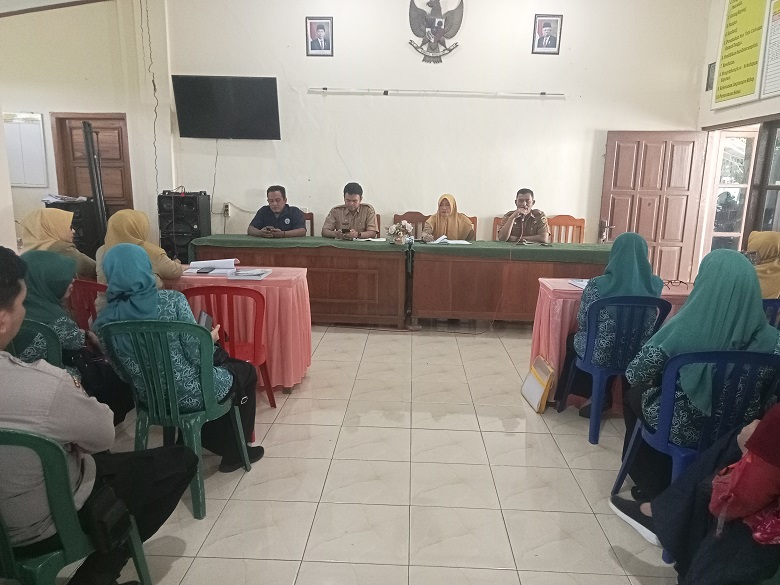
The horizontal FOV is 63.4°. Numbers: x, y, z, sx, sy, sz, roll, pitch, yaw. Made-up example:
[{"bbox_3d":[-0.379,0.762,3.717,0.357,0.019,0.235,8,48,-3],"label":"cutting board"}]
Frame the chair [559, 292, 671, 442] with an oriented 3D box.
[{"bbox_3d":[1.260,0.387,3.628,0.470,0.835,0.540,1,10,-2],"label":"chair"}]

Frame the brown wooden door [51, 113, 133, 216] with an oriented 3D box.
[{"bbox_3d":[-3.544,-1.065,7.573,0.880,2.090,0.120,2,10,2],"label":"brown wooden door"}]

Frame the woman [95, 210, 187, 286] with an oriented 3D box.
[{"bbox_3d":[-1.489,0.104,3.857,0.540,1.200,0.720,6,11,24],"label":"woman"}]

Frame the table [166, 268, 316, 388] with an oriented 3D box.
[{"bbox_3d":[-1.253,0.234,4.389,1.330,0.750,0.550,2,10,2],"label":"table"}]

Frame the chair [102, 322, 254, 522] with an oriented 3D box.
[{"bbox_3d":[-0.904,0.488,2.776,0.480,0.845,0.530,3,10,8],"label":"chair"}]

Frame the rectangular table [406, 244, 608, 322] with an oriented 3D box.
[{"bbox_3d":[1.237,-0.069,6.359,2.000,0.790,0.660,2,10,2],"label":"rectangular table"}]

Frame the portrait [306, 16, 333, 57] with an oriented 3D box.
[{"bbox_3d":[-0.776,-2.829,6.977,0.297,0.407,0.030,2,10,2],"label":"portrait"}]

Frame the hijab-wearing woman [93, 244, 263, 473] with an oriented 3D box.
[{"bbox_3d":[-0.860,0.325,2.855,0.540,1.130,0.740,5,11,20],"label":"hijab-wearing woman"}]

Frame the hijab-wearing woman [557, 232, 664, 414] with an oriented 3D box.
[{"bbox_3d":[1.293,0.207,3.727,0.500,1.150,0.650,1,10,-2],"label":"hijab-wearing woman"}]

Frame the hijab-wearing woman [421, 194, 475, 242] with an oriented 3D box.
[{"bbox_3d":[0.608,-0.409,6.735,0.540,1.265,0.680,2,10,2],"label":"hijab-wearing woman"}]

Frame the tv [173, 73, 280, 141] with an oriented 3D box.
[{"bbox_3d":[-1.765,-2.010,6.861,1.130,0.650,0.080,2,23,2],"label":"tv"}]

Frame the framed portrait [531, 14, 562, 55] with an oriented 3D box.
[{"bbox_3d":[1.672,-2.736,6.698,0.285,0.385,0.040,2,19,2],"label":"framed portrait"}]

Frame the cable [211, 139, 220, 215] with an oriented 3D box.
[{"bbox_3d":[-2.025,-1.333,7.293,0.100,0.850,0.030,2,10,2],"label":"cable"}]

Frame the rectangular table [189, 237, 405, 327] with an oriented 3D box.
[{"bbox_3d":[-0.880,-0.131,6.454,2.080,0.790,0.660,2,10,2],"label":"rectangular table"}]

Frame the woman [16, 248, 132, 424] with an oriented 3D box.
[{"bbox_3d":[-1.546,0.316,3.035,0.500,1.060,0.740,6,11,24],"label":"woman"}]

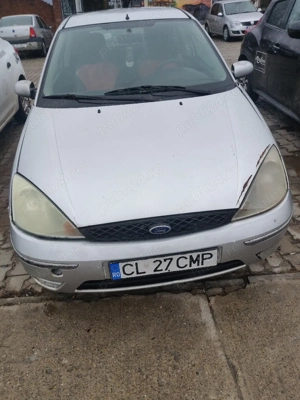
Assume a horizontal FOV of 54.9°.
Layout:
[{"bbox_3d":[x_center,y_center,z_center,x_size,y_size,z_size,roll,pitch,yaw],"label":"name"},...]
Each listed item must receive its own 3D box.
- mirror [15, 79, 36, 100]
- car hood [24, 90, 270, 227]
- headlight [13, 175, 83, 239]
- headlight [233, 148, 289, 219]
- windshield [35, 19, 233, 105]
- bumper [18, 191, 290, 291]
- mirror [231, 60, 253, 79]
[{"bbox_3d":[-0.980,-0.876,2.276,0.190,0.135,0.150,-7,34,-3],"label":"mirror"},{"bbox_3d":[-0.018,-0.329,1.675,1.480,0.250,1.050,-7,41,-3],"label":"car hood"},{"bbox_3d":[-0.562,0.049,1.542,0.490,0.250,0.370,0,34,7],"label":"headlight"},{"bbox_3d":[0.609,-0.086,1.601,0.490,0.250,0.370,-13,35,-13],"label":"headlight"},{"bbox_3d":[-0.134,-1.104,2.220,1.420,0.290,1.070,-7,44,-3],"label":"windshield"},{"bbox_3d":[0.047,0.220,1.636,1.680,0.410,0.490,-7,34,-3],"label":"bumper"},{"bbox_3d":[0.751,-1.071,2.365,0.190,0.135,0.150,-7,34,-3],"label":"mirror"}]

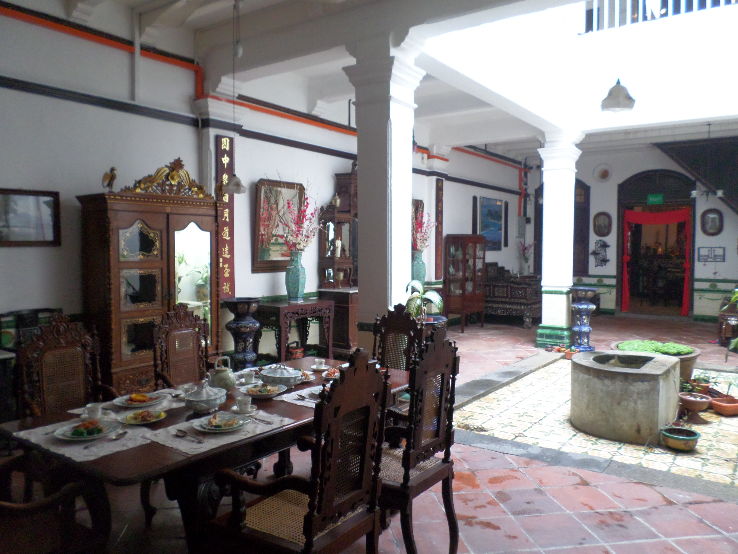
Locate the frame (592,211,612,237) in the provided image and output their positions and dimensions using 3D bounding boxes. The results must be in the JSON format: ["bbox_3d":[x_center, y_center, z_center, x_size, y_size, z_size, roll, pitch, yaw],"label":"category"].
[{"bbox_3d":[5.107,-1.147,11.646,0.391,0.544,0.050,4,5,37],"label":"frame"}]

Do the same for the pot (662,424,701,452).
[{"bbox_3d":[2.528,1.305,4.305,0.300,0.122,0.300,4,5,37],"label":"pot"}]

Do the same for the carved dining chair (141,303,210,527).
[{"bbox_3d":[-1.084,0.745,3.336,0.560,1.130,0.520,3,4,37],"label":"carved dining chair"}]

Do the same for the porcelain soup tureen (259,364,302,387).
[{"bbox_3d":[-0.465,0.511,2.829,0.200,0.120,0.250,3,4,37],"label":"porcelain soup tureen"}]

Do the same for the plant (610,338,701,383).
[{"bbox_3d":[3.125,1.026,5.810,0.945,0.540,0.945,3,4,37],"label":"plant"}]

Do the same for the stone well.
[{"bbox_3d":[2.269,1.036,4.807,0.800,0.583,0.990,4,5,37],"label":"stone well"}]

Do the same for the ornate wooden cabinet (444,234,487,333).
[{"bbox_3d":[1.706,0.099,9.507,0.420,1.670,0.830,4,5,37],"label":"ornate wooden cabinet"}]

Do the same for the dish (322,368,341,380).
[{"bbox_3d":[-0.212,0.559,3.128,0.135,0.047,0.135,1,4,0],"label":"dish"}]

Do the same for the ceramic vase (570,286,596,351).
[{"bbox_3d":[3.168,0.625,7.843,0.380,0.930,0.380,3,4,37],"label":"ceramic vase"}]

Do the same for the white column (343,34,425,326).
[{"bbox_3d":[0.133,-0.311,4.542,0.500,3.120,0.500,3,4,37],"label":"white column"}]

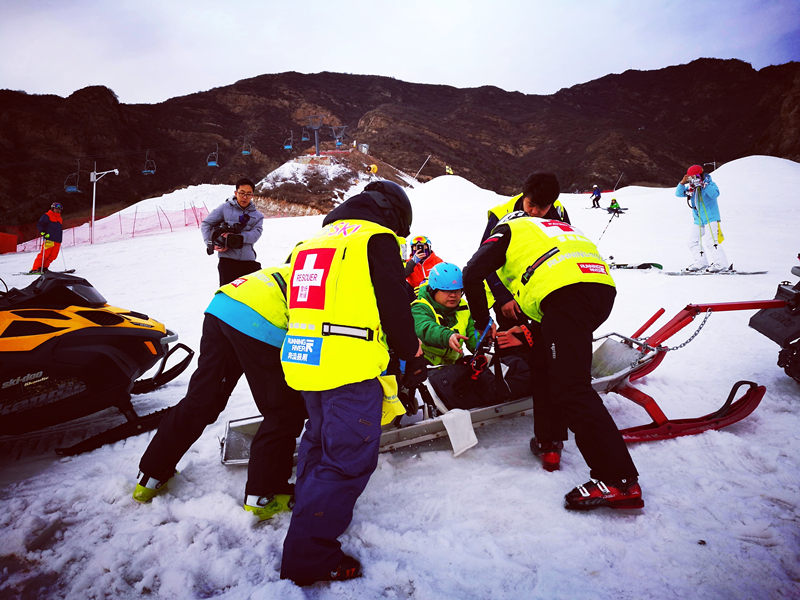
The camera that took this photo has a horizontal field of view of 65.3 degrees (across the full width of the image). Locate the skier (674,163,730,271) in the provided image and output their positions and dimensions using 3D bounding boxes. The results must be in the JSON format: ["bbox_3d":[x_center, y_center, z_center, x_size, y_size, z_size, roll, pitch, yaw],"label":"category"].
[{"bbox_3d":[4.800,-1.300,9.900,0.620,1.710,0.740,3,-3,-45],"label":"skier"}]

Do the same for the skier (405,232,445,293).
[{"bbox_3d":[0.250,-0.130,6.300,0.500,1.080,0.500,0,-2,5],"label":"skier"}]

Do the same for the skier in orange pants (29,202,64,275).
[{"bbox_3d":[-8.630,-1.500,15.200,0.650,1.720,0.720,3,-3,-45],"label":"skier in orange pants"}]

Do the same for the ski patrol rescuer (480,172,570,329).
[{"bbox_3d":[0.770,0.000,3.680,0.620,1.400,0.700,0,-2,14],"label":"ski patrol rescuer"}]

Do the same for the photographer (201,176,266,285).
[{"bbox_3d":[-1.530,-0.240,5.700,0.660,1.750,0.520,1,-2,-16],"label":"photographer"}]

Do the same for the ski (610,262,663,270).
[{"bbox_3d":[3.780,-0.540,10.100,1.100,0.100,0.150,-1,9,-9],"label":"ski"}]

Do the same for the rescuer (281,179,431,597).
[{"bbox_3d":[-0.180,0.290,2.530,0.580,1.600,0.680,-1,-3,41],"label":"rescuer"}]

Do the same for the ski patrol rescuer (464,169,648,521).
[{"bbox_3d":[0.700,0.250,2.920,0.980,1.420,0.660,-1,-3,40],"label":"ski patrol rescuer"}]

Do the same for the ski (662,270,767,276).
[{"bbox_3d":[4.990,-0.420,9.850,1.600,0.090,0.250,-2,9,-10],"label":"ski"}]

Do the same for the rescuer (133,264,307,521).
[{"bbox_3d":[-0.790,0.400,3.020,1.080,1.180,0.680,2,-3,-40],"label":"rescuer"}]

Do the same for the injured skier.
[{"bbox_3d":[0.450,0.200,3.580,0.900,0.860,0.660,-1,-2,34],"label":"injured skier"}]

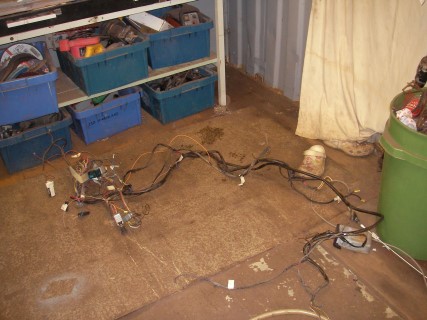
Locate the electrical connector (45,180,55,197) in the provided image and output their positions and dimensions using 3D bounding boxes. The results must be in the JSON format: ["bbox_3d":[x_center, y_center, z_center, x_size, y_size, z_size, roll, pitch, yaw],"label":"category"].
[{"bbox_3d":[-0.854,0.151,2.450,0.036,0.030,0.095,-15,35,-19],"label":"electrical connector"}]

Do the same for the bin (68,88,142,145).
[{"bbox_3d":[-0.761,-0.365,3.056,0.428,0.244,0.540,-22,37,-28],"label":"bin"}]

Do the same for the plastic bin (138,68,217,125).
[{"bbox_3d":[-0.306,-0.500,3.234,0.439,0.244,0.540,-22,37,-28],"label":"plastic bin"}]

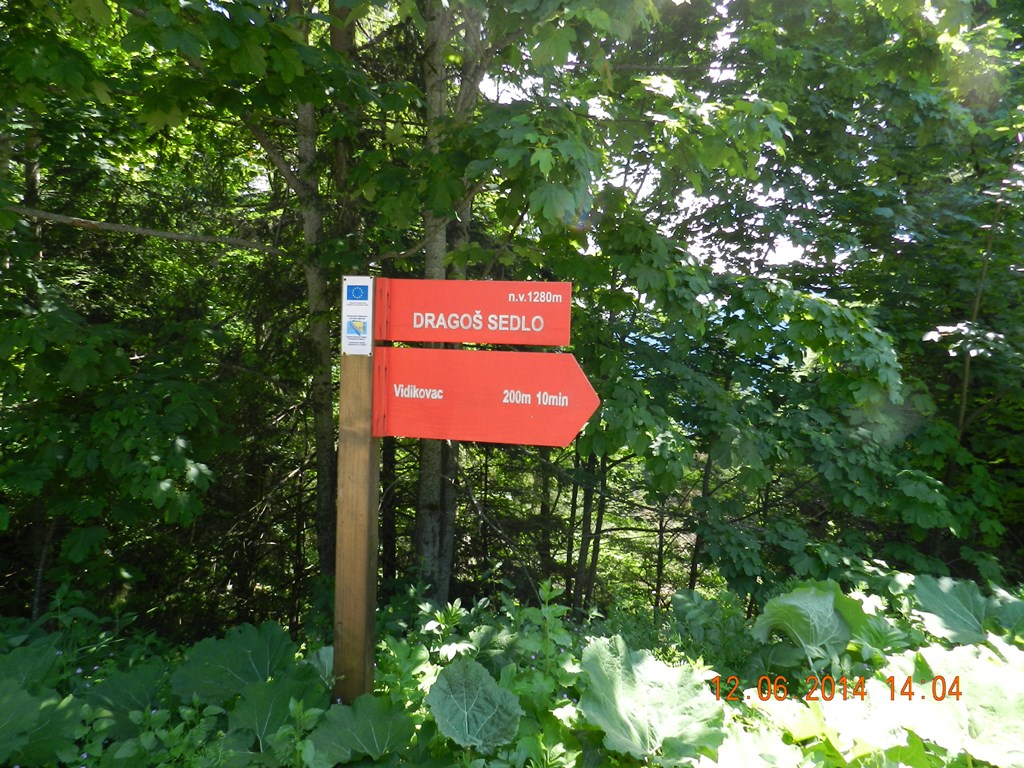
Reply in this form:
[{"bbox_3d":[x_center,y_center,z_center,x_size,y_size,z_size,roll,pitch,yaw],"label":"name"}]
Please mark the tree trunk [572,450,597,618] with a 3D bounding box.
[{"bbox_3d":[0.562,1.150,5.200,0.060,1.220,0.060,6,3,0],"label":"tree trunk"}]

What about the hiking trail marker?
[{"bbox_3d":[-0.167,0.399,2.500,0.920,1.580,0.115,2,3,5],"label":"hiking trail marker"}]

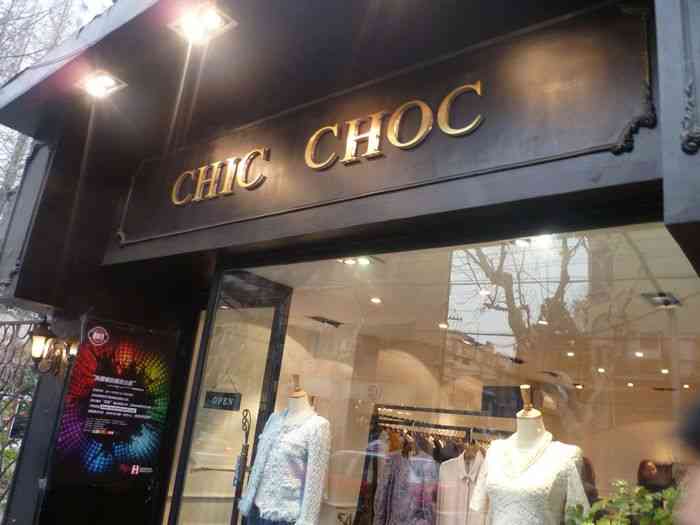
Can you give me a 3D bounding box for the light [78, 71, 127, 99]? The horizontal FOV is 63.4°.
[{"bbox_3d":[-1.276,-0.910,2.889,0.258,0.040,0.152,-5,-20,40],"label":"light"}]

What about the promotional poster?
[{"bbox_3d":[-1.434,0.870,3.507,0.587,0.949,0.020,17,-19,-36],"label":"promotional poster"}]

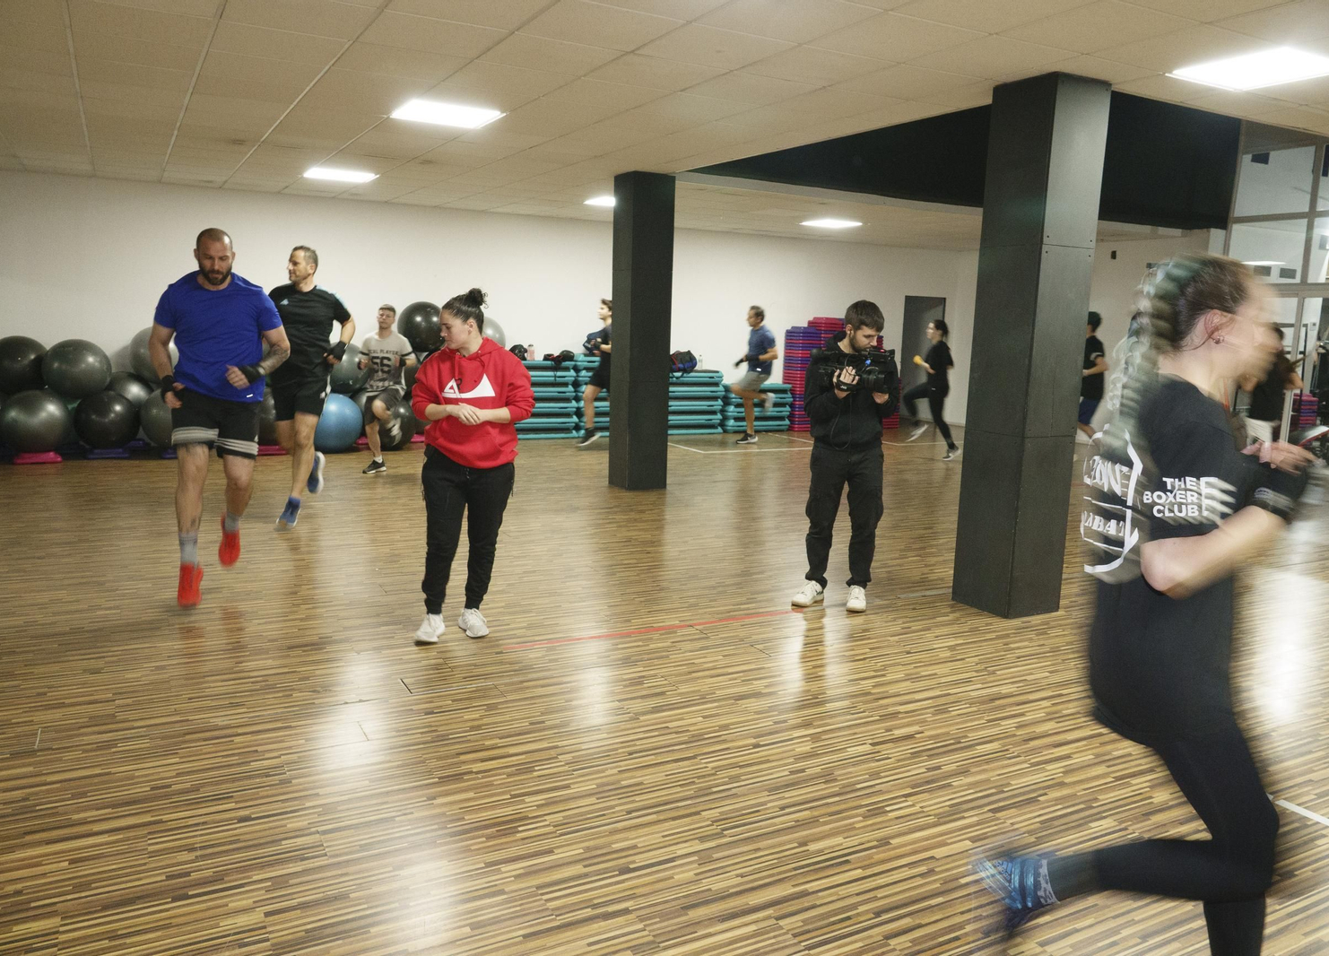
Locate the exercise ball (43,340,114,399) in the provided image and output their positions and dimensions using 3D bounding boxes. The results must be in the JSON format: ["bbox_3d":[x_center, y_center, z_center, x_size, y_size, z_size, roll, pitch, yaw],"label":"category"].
[{"bbox_3d":[-5.976,-1.117,9.736,0.599,0.599,0.599,-4,11,-29],"label":"exercise ball"}]

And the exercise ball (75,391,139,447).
[{"bbox_3d":[-5.751,-0.600,9.877,0.589,0.589,0.589,-4,11,-29],"label":"exercise ball"}]

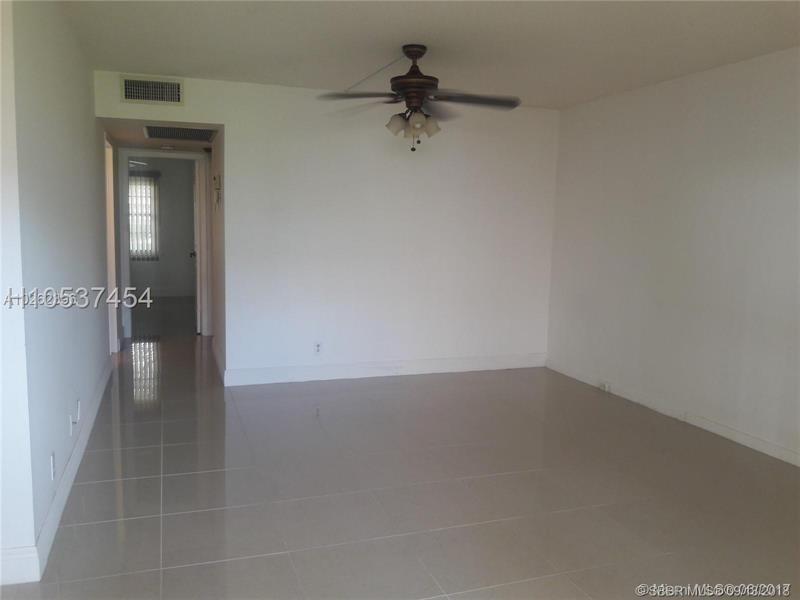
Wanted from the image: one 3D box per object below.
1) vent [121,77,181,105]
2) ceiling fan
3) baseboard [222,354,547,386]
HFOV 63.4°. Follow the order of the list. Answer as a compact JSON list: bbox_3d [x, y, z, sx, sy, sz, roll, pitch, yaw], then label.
[{"bbox_3d":[-1.887,-1.591,4.933,0.445,0.197,0.030,-1,7,-20],"label":"vent"},{"bbox_3d":[0.088,-1.254,4.051,1.280,0.620,1.280,-1,7,-20],"label":"ceiling fan"},{"bbox_3d":[-0.001,0.623,5.923,3.102,0.142,0.020,-1,7,-20],"label":"baseboard"}]

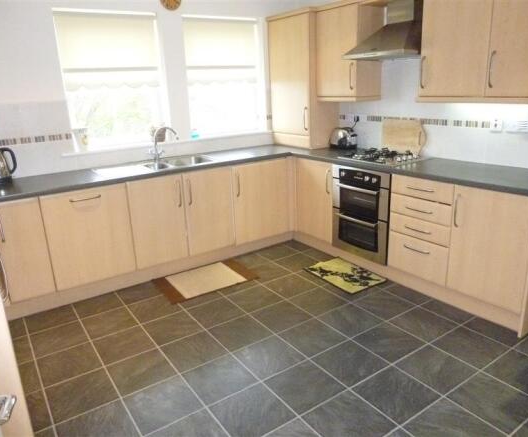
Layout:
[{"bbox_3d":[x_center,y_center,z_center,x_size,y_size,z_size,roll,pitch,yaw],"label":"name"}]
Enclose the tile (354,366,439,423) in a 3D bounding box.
[{"bbox_3d":[0.668,0.889,2.132,0.322,0.010,0.322,-13,20,-32],"label":"tile"}]

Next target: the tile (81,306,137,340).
[{"bbox_3d":[-1.073,0.731,2.940,0.322,0.010,0.322,-13,20,-32],"label":"tile"}]

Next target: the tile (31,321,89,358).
[{"bbox_3d":[-1.330,0.785,2.743,0.325,0.010,0.325,-13,20,-32],"label":"tile"}]

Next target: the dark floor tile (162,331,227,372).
[{"bbox_3d":[-0.426,0.812,2.590,0.325,0.012,0.325,-13,20,-32],"label":"dark floor tile"}]

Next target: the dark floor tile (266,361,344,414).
[{"bbox_3d":[0.213,0.877,2.211,0.325,0.010,0.325,-13,20,-32],"label":"dark floor tile"}]

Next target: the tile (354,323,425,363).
[{"bbox_3d":[0.755,0.750,2.554,0.325,0.010,0.325,-13,20,-32],"label":"tile"}]

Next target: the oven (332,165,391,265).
[{"bbox_3d":[0.982,-0.098,3.553,0.580,0.721,0.600,-13,20,-32],"label":"oven"}]

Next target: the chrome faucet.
[{"bbox_3d":[-0.887,-0.653,3.755,0.255,0.310,0.130,2,17,16],"label":"chrome faucet"}]

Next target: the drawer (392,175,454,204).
[{"bbox_3d":[1.261,-0.248,3.000,0.500,0.137,0.495,-13,20,-32],"label":"drawer"}]

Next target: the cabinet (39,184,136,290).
[{"bbox_3d":[-1.462,0.075,3.425,0.600,0.727,0.570,-13,20,-32],"label":"cabinet"}]

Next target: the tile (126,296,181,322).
[{"bbox_3d":[-0.789,0.658,3.086,0.325,0.010,0.325,-13,20,-32],"label":"tile"}]

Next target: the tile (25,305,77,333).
[{"bbox_3d":[-1.523,0.729,3.033,0.325,0.012,0.325,-13,20,-32],"label":"tile"}]

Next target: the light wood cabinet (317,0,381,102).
[{"bbox_3d":[0.774,-1.484,3.819,0.320,0.793,0.502,-13,20,-32],"label":"light wood cabinet"}]

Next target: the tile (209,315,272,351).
[{"bbox_3d":[-0.152,0.739,2.724,0.326,0.010,0.322,-13,20,-32],"label":"tile"}]

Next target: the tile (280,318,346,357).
[{"bbox_3d":[0.303,0.753,2.674,0.325,0.012,0.325,-13,20,-32],"label":"tile"}]

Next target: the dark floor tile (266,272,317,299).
[{"bbox_3d":[0.214,0.541,3.333,0.326,0.010,0.322,-13,20,-32],"label":"dark floor tile"}]

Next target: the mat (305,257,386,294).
[{"bbox_3d":[0.677,0.462,3.529,0.403,0.008,0.601,-12,19,-28],"label":"mat"}]

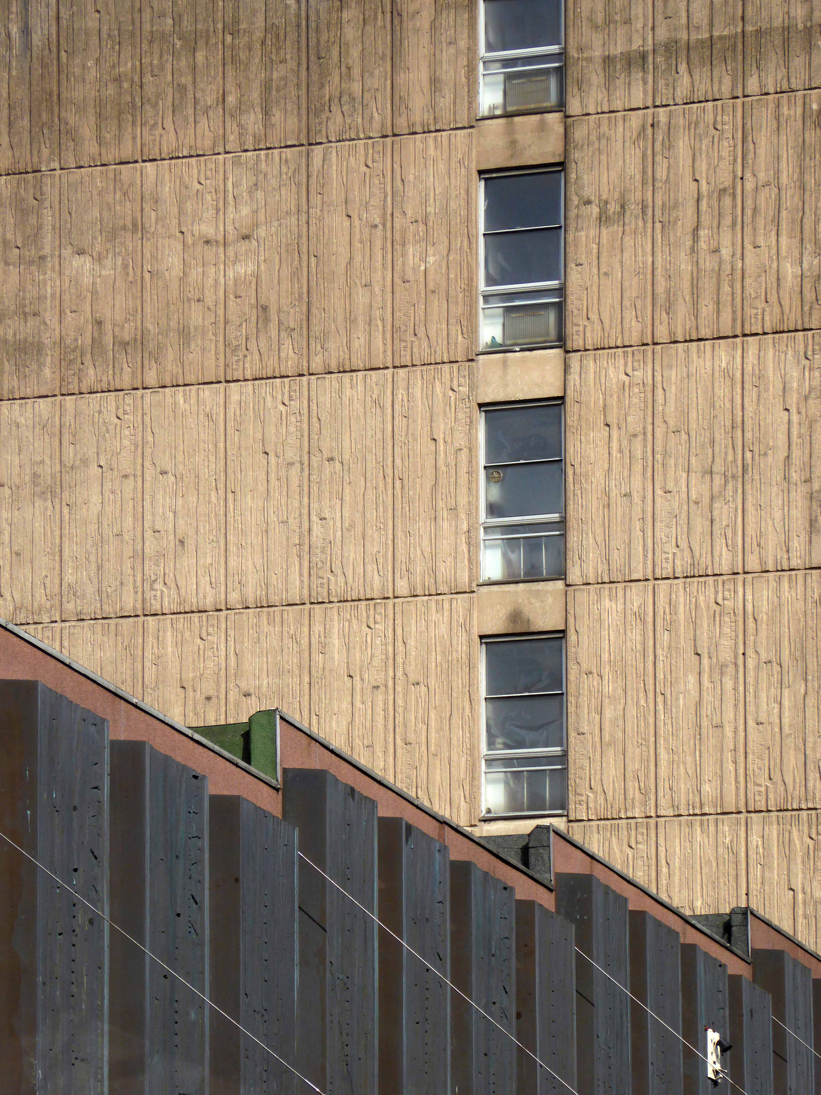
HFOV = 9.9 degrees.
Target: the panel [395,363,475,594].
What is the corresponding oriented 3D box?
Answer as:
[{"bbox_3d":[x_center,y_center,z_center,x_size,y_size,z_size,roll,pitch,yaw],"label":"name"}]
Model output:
[{"bbox_3d":[0.315,-0.792,56.363,1.040,2.760,0.150,-5,-13,20],"label":"panel"}]

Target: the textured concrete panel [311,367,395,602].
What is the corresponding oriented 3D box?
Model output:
[{"bbox_3d":[-0.690,-0.736,57.132,1.093,2.799,0.130,-4,-11,21],"label":"textured concrete panel"}]

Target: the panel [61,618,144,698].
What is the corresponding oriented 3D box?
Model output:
[{"bbox_3d":[-3.807,2.292,58.448,1.092,2.800,0.120,-4,-10,23],"label":"panel"}]

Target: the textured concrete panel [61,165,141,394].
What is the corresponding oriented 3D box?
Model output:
[{"bbox_3d":[-3.878,-3.359,59.422,1.092,2.800,0.120,-4,-10,23],"label":"textured concrete panel"}]

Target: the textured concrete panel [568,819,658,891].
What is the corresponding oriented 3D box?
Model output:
[{"bbox_3d":[2.354,4.471,54.452,1.040,2.760,0.150,-5,-13,20],"label":"textured concrete panel"}]

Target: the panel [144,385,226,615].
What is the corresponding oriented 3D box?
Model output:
[{"bbox_3d":[-2.789,-0.591,58.492,1.092,2.800,0.120,-4,-10,23],"label":"panel"}]

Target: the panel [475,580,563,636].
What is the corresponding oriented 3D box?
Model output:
[{"bbox_3d":[1.331,0.724,56.120,1.091,0.603,0.150,-4,-11,21],"label":"panel"}]

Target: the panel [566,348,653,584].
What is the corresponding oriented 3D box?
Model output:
[{"bbox_3d":[2.362,-0.965,56.341,1.092,2.800,0.120,-4,-10,23],"label":"panel"}]

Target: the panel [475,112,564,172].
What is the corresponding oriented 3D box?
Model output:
[{"bbox_3d":[1.344,-4.877,57.147,1.119,0.631,0.150,-4,-11,21],"label":"panel"}]

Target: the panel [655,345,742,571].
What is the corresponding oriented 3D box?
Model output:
[{"bbox_3d":[3.384,-1.025,55.268,1.040,2.760,0.150,-5,-13,20],"label":"panel"}]

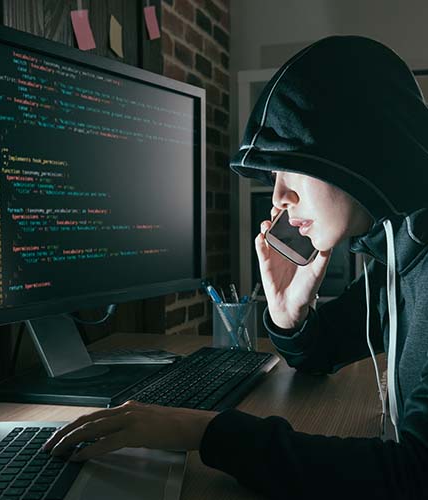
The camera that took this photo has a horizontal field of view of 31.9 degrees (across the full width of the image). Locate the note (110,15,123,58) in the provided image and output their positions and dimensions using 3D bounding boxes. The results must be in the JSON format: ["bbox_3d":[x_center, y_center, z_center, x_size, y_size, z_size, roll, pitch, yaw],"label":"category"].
[{"bbox_3d":[-0.217,-0.474,1.670,0.006,0.074,0.073,-1,-4,14],"label":"note"}]

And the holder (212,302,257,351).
[{"bbox_3d":[0.039,0.147,1.398,0.086,0.092,0.086,0,3,0],"label":"holder"}]

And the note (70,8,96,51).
[{"bbox_3d":[-0.252,-0.431,1.470,0.008,0.075,0.075,-9,17,16],"label":"note"}]

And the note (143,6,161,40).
[{"bbox_3d":[-0.148,-0.548,1.813,0.006,0.075,0.075,-5,18,17],"label":"note"}]

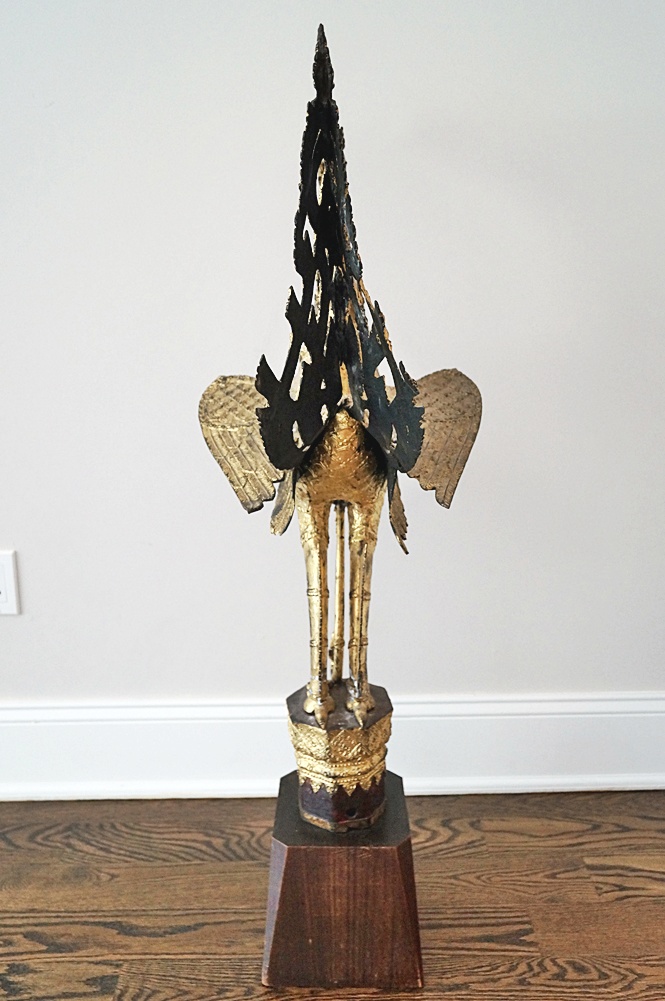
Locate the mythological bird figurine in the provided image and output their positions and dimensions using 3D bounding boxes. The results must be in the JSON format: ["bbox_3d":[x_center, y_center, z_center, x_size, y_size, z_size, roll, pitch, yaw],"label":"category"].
[{"bbox_3d":[0.013,-0.055,1.084,0.360,0.967,0.370,-3,13,-8],"label":"mythological bird figurine"}]

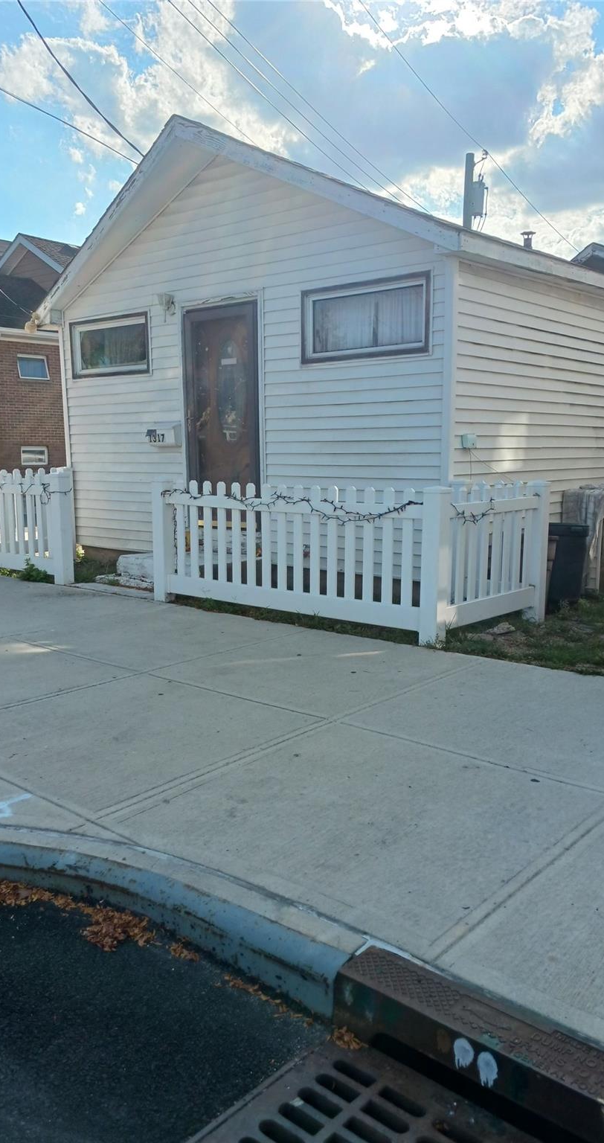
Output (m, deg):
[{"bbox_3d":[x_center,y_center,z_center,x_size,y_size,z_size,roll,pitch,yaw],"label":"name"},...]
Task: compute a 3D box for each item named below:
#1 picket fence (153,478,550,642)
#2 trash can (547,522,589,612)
[{"bbox_3d":[0.235,-0.182,6.408,2.640,0.935,1.170,7,11,42],"label":"picket fence"},{"bbox_3d":[1.819,-0.049,6.617,0.530,0.630,0.480,4,9,25],"label":"trash can"}]

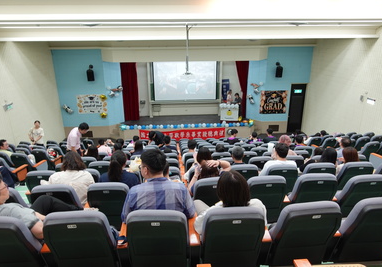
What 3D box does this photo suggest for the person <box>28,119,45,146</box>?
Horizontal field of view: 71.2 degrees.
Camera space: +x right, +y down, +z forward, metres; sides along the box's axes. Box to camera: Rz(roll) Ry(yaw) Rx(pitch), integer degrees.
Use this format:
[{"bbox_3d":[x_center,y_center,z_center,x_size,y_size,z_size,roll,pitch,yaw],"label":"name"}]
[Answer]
[{"bbox_3d":[-4.799,0.372,8.590,0.460,1.620,0.320,-10,20,-27],"label":"person"}]

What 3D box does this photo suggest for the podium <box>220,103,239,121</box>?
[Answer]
[{"bbox_3d":[1.996,-1.104,13.926,0.930,1.004,0.550,2,18,6],"label":"podium"}]

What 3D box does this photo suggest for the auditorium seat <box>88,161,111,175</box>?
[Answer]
[{"bbox_3d":[-1.574,0.826,4.945,0.540,0.900,0.600,-1,18,-2],"label":"auditorium seat"}]

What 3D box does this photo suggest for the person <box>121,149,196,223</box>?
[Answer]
[{"bbox_3d":[-0.245,0.642,2.244,0.540,1.298,0.780,-1,18,-3],"label":"person"}]

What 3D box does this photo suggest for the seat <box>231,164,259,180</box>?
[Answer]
[{"bbox_3d":[0.747,0.790,4.106,0.540,0.900,0.600,-1,18,-2],"label":"seat"}]

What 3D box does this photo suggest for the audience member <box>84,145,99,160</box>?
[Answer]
[{"bbox_3d":[-2.111,0.776,5.973,0.480,1.100,0.720,-4,19,-10],"label":"audience member"}]

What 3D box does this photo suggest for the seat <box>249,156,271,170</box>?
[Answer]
[{"bbox_3d":[1.239,0.759,4.990,0.550,0.940,0.580,-1,18,-3],"label":"seat"}]

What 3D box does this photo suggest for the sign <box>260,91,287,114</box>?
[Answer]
[{"bbox_3d":[4.380,-1.619,14.081,1.418,1.193,0.030,-1,18,-2],"label":"sign"}]

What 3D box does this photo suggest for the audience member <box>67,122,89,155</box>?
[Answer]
[{"bbox_3d":[-2.796,0.497,6.904,0.600,1.600,0.480,0,18,3],"label":"audience member"}]

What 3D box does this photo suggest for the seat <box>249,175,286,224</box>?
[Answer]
[{"bbox_3d":[0.805,0.809,3.173,0.540,0.900,0.600,-1,18,-2],"label":"seat"}]

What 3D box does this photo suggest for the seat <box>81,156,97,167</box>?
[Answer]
[{"bbox_3d":[-2.145,0.815,5.866,0.540,0.900,0.620,-1,18,-2],"label":"seat"}]

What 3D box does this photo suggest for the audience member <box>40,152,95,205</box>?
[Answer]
[{"bbox_3d":[-1.282,0.681,3.123,0.520,1.220,0.780,-1,18,-3],"label":"audience member"}]

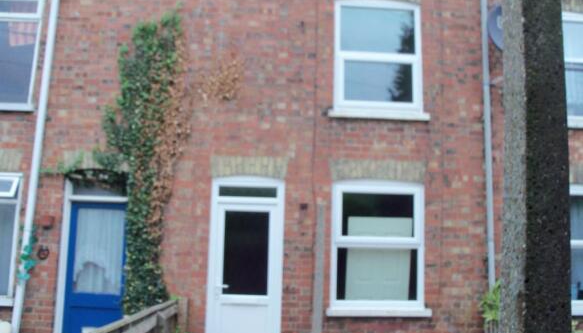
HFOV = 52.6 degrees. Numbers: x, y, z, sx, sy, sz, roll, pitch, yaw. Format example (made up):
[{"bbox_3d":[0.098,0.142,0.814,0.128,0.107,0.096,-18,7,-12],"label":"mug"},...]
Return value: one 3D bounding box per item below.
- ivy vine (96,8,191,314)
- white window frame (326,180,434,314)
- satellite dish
[{"bbox_3d":[-1.746,0.066,6.968,1.051,4.165,0.250,2,-9,-3],"label":"ivy vine"},{"bbox_3d":[1.060,0.969,7.112,1.270,1.643,0.150,2,-9,-3],"label":"white window frame"},{"bbox_3d":[2.795,-1.712,7.328,0.600,0.620,0.380,4,-10,-17],"label":"satellite dish"}]

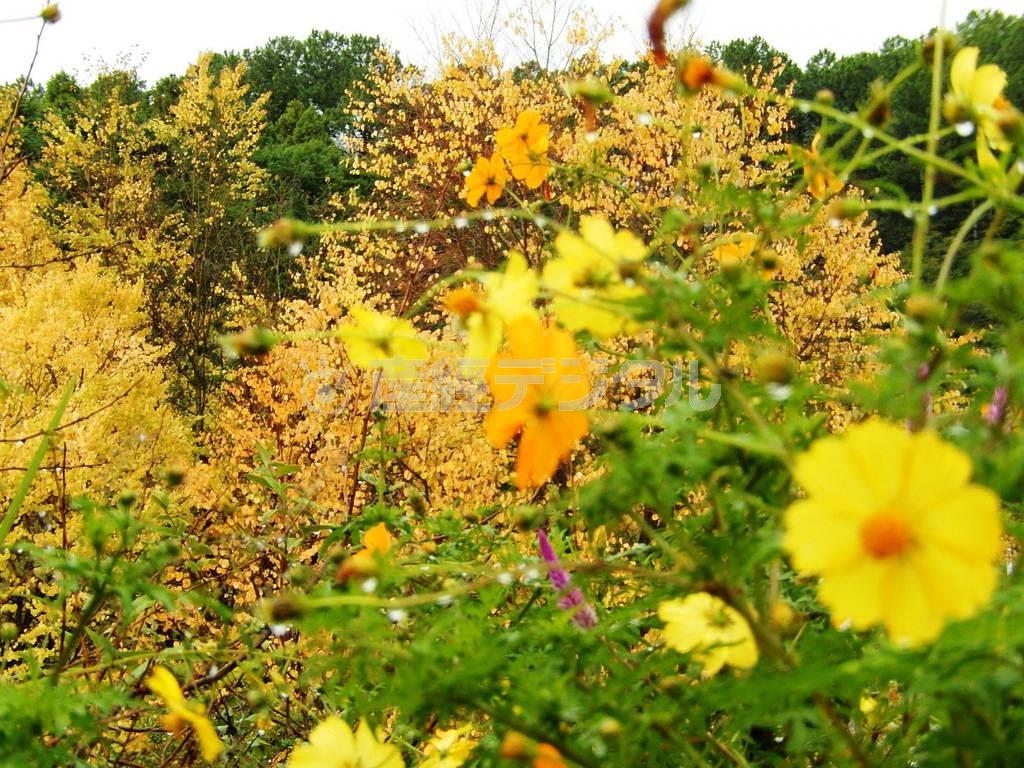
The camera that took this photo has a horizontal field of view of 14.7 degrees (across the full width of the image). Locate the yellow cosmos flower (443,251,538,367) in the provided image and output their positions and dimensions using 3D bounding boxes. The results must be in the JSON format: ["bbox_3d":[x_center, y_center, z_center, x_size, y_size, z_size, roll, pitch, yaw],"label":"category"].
[{"bbox_3d":[-0.009,-0.030,1.580,0.020,0.046,0.046,11,-9,-37],"label":"yellow cosmos flower"}]

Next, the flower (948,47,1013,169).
[{"bbox_3d":[0.192,-0.113,1.620,0.020,0.049,0.046,-1,-2,21],"label":"flower"}]

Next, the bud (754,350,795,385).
[{"bbox_3d":[0.079,-0.005,1.200,0.012,0.011,0.012,0,-3,0],"label":"bud"}]

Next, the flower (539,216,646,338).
[{"bbox_3d":[0.034,-0.044,1.650,0.044,0.052,0.020,0,-17,6],"label":"flower"}]

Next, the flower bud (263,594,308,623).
[{"bbox_3d":[-0.074,0.074,1.300,0.014,0.009,0.009,-3,0,-3],"label":"flower bud"}]

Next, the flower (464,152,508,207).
[{"bbox_3d":[-0.020,-0.160,3.100,0.036,0.042,0.015,-1,-12,18],"label":"flower"}]

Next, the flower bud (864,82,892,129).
[{"bbox_3d":[0.127,-0.097,1.380,0.011,0.015,0.011,0,-2,0],"label":"flower bud"}]

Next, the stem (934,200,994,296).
[{"bbox_3d":[0.180,-0.054,1.580,0.024,0.038,0.010,0,-2,0],"label":"stem"}]

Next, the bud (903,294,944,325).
[{"bbox_3d":[0.125,-0.023,1.200,0.012,0.009,0.012,0,-3,0],"label":"bud"}]

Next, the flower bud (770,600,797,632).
[{"bbox_3d":[0.092,0.079,1.350,0.010,0.011,0.010,0,-3,0],"label":"flower bud"}]

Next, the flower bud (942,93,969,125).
[{"bbox_3d":[0.157,-0.097,1.400,0.010,0.011,0.010,0,-3,0],"label":"flower bud"}]

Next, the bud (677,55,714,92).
[{"bbox_3d":[0.060,-0.102,1.300,0.013,0.012,0.012,15,0,-6],"label":"bud"}]

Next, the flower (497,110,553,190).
[{"bbox_3d":[0.009,-0.166,2.800,0.040,0.056,0.022,0,-2,6],"label":"flower"}]

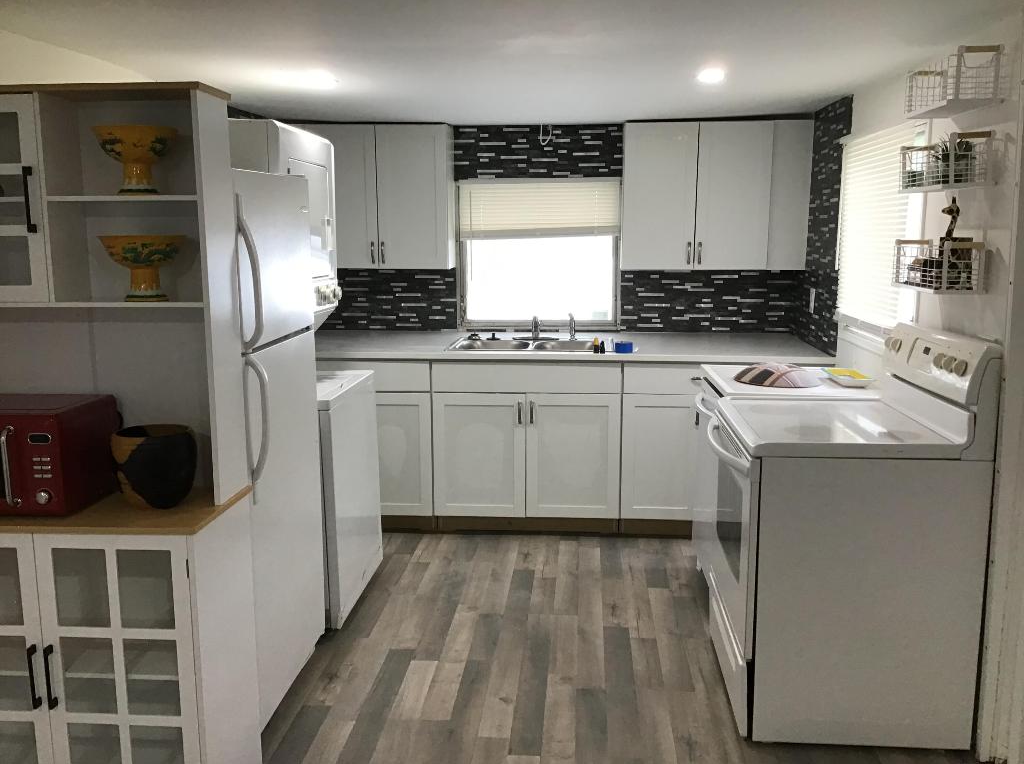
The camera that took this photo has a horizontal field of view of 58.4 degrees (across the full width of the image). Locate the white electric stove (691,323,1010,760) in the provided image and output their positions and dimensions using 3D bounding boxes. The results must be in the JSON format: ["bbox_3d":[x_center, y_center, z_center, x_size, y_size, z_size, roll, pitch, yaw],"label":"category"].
[{"bbox_3d":[1.014,0.426,2.940,0.695,1.173,0.740,1,10,4],"label":"white electric stove"}]

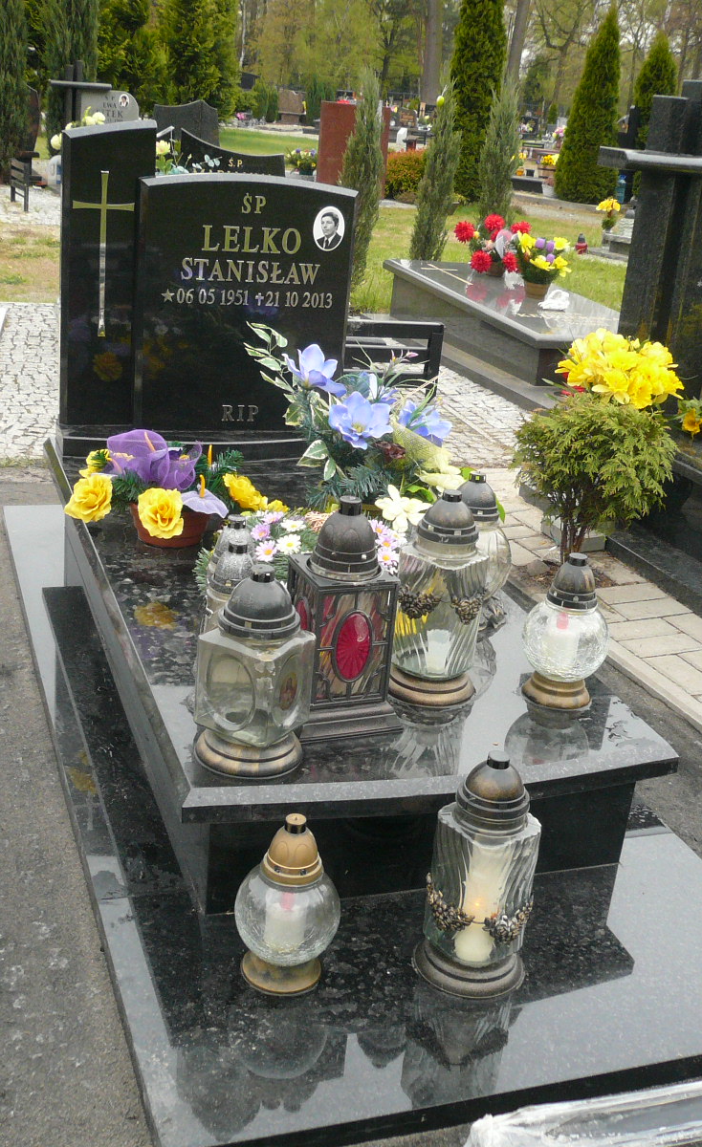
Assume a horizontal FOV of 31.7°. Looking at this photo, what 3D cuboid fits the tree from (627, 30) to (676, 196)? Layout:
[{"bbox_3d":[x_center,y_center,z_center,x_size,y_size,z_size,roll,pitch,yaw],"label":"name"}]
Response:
[{"bbox_3d":[5.057,-7.669,20.908,1.080,2.775,1.080,-3,22,-19],"label":"tree"}]

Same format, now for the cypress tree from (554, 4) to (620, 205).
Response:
[{"bbox_3d":[3.314,-6.504,17.200,0.880,2.600,0.880,-2,22,-20],"label":"cypress tree"}]

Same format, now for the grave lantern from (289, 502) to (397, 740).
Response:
[{"bbox_3d":[-0.017,0.057,1.983,0.178,0.368,0.178,-4,23,-23],"label":"grave lantern"}]

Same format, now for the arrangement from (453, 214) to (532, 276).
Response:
[{"bbox_3d":[0.814,-1.869,7.050,0.440,0.350,0.380,-2,22,-20],"label":"arrangement"}]

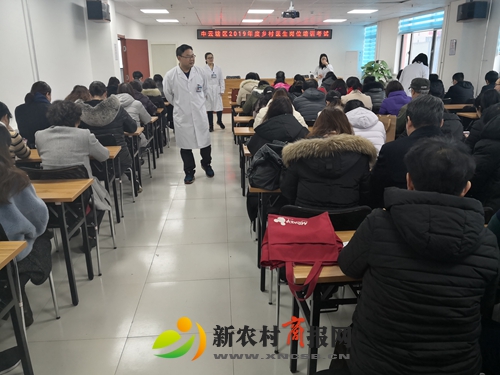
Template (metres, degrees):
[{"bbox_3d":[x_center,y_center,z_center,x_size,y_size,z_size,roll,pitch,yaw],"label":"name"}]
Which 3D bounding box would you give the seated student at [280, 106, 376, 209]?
[{"bbox_3d":[0.414,0.126,2.436,0.561,1.241,0.739,-2,18,-4],"label":"seated student"}]

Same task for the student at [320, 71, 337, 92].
[{"bbox_3d":[1.642,-1.746,8.202,0.460,1.333,0.720,-2,17,-4],"label":"student"}]

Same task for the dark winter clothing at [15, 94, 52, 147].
[{"bbox_3d":[-2.112,-0.570,4.089,0.512,0.690,0.473,-2,18,-4],"label":"dark winter clothing"}]

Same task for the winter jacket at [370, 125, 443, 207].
[{"bbox_3d":[0.943,0.024,2.252,0.580,0.790,0.520,0,18,-1],"label":"winter jacket"}]

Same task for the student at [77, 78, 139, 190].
[{"bbox_3d":[-1.490,-0.479,4.291,0.571,1.310,0.739,-2,18,-4],"label":"student"}]

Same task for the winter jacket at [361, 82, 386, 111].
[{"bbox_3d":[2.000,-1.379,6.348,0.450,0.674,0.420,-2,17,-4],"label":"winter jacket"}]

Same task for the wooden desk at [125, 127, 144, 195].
[{"bbox_3d":[-1.907,-0.301,4.709,1.300,0.750,0.450,-2,18,-4],"label":"wooden desk"}]

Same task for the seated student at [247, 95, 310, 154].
[{"bbox_3d":[0.222,-0.125,3.317,0.540,1.260,0.780,-1,18,-4],"label":"seated student"}]

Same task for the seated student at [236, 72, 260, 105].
[{"bbox_3d":[0.016,-1.432,7.237,0.542,1.300,0.729,-2,18,-4],"label":"seated student"}]

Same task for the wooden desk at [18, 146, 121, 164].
[{"bbox_3d":[-1.794,0.054,3.615,1.250,0.750,0.460,-2,17,-4],"label":"wooden desk"}]

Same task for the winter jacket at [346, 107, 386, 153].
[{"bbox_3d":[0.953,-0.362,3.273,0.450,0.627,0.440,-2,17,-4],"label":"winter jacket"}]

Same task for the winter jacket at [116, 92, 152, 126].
[{"bbox_3d":[-1.569,-0.897,5.085,0.542,0.690,0.512,-2,18,-4],"label":"winter jacket"}]

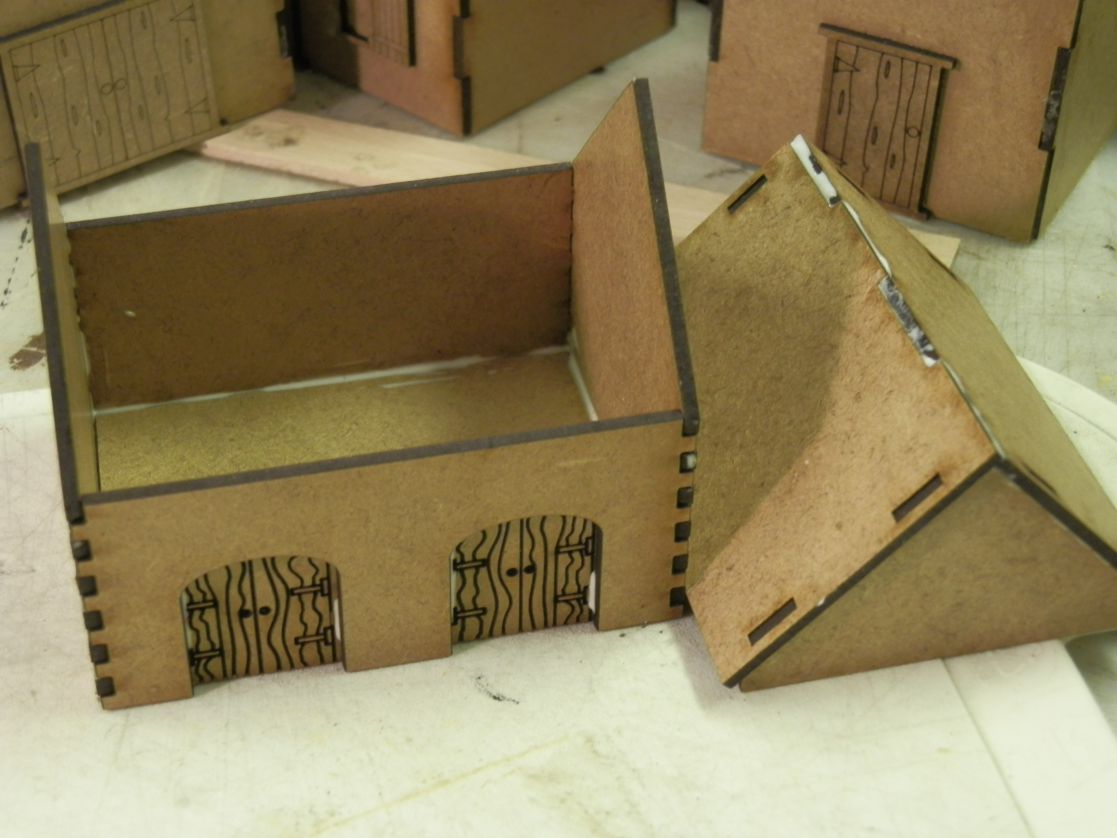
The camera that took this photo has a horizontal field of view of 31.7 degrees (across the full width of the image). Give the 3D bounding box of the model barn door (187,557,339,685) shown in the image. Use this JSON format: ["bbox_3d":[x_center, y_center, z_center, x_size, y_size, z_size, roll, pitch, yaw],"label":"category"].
[{"bbox_3d":[-0.040,0.026,0.268,0.021,0.024,0.003,-8,41,-11],"label":"model barn door"}]

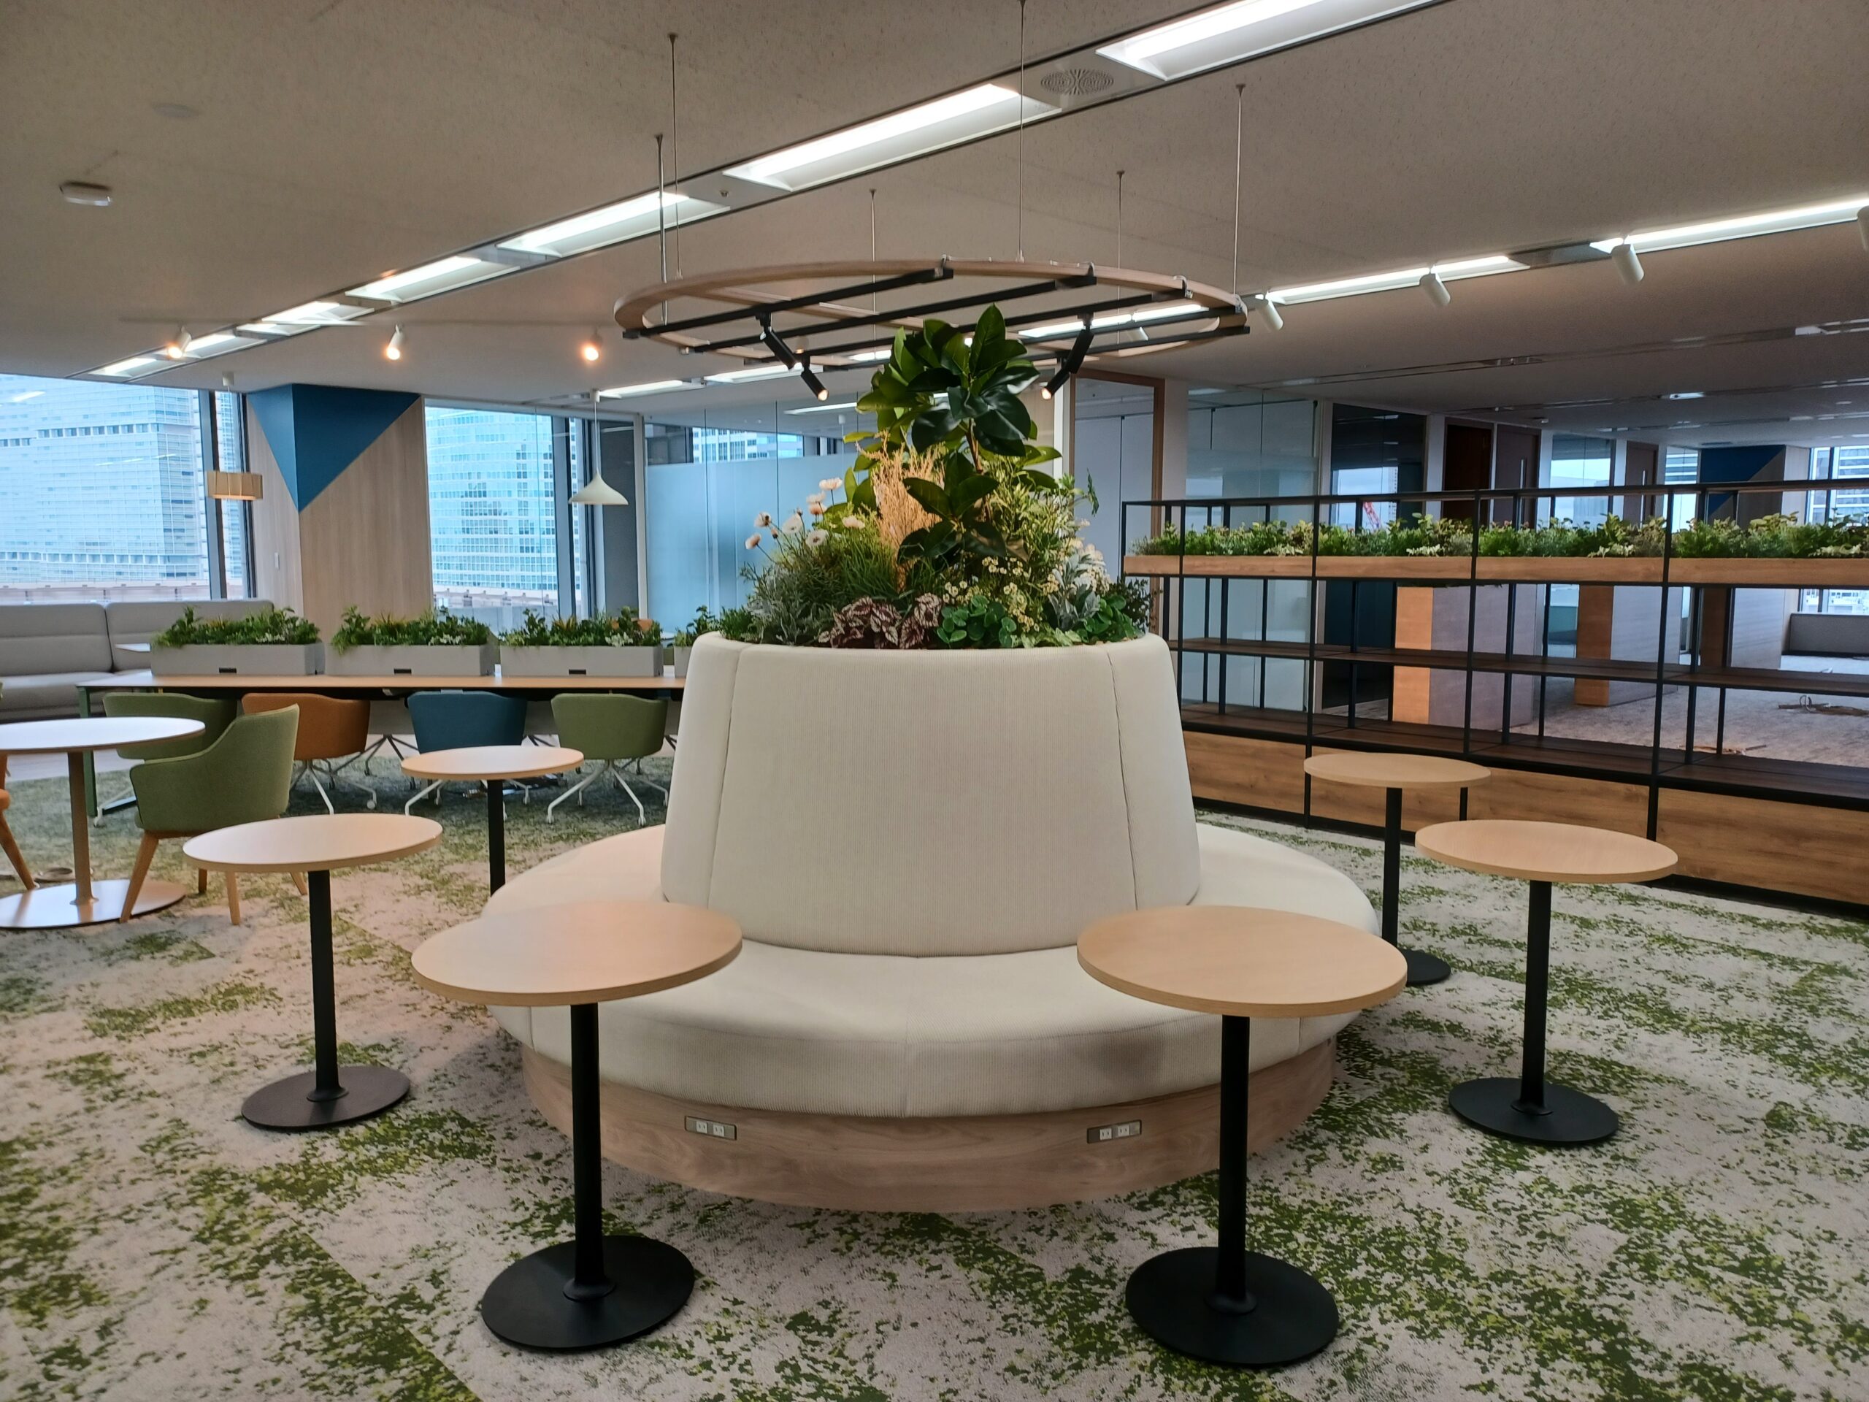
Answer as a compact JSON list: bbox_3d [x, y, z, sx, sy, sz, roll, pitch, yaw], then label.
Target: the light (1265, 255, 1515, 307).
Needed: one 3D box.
[{"bbox_3d":[2.125,-1.984,6.336,0.300,0.070,1.250,-6,9,-43],"label":"light"}]

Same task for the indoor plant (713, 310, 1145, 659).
[{"bbox_3d":[-0.003,-0.659,3.981,1.260,1.010,1.150,0,6,0],"label":"indoor plant"}]

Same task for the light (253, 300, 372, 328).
[{"bbox_3d":[-3.481,-2.117,7.431,1.220,0.070,0.300,6,9,44],"label":"light"}]

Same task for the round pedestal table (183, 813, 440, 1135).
[{"bbox_3d":[-1.600,0.703,3.534,0.602,0.708,0.602,0,6,0],"label":"round pedestal table"}]

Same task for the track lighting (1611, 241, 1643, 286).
[{"bbox_3d":[2.829,-1.782,5.503,0.080,0.100,0.180,8,-28,51],"label":"track lighting"}]

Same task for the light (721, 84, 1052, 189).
[{"bbox_3d":[-0.173,-1.750,4.199,1.220,0.070,0.300,6,9,44],"label":"light"}]

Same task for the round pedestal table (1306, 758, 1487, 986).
[{"bbox_3d":[1.585,0.578,4.671,0.602,0.708,0.602,0,6,0],"label":"round pedestal table"}]

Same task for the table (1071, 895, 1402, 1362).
[{"bbox_3d":[0.571,0.814,2.563,0.602,0.708,0.602,0,6,0],"label":"table"}]

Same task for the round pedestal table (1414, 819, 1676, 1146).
[{"bbox_3d":[1.554,0.720,3.480,0.606,0.710,0.606,0,6,0],"label":"round pedestal table"}]

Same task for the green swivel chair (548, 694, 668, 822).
[{"bbox_3d":[-1.755,0.272,7.357,0.600,0.710,0.570,1,6,6],"label":"green swivel chair"}]

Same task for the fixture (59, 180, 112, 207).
[{"bbox_3d":[-2.978,-1.773,4.737,0.165,0.045,0.165,6,9,44],"label":"fixture"}]

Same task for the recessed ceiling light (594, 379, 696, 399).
[{"bbox_3d":[-2.267,-2.485,10.711,1.220,0.070,0.300,6,9,44],"label":"recessed ceiling light"}]

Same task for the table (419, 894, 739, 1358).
[{"bbox_3d":[-0.675,0.813,2.620,0.606,0.710,0.606,0,6,0],"label":"table"}]

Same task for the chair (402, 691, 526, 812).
[{"bbox_3d":[-2.531,0.268,7.368,0.600,0.710,0.570,0,6,0],"label":"chair"}]

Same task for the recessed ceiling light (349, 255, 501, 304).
[{"bbox_3d":[-2.383,-1.994,6.348,1.220,0.070,0.300,6,9,44],"label":"recessed ceiling light"}]

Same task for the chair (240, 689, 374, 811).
[{"bbox_3d":[-3.400,0.272,7.347,0.600,0.710,0.570,1,6,4],"label":"chair"}]

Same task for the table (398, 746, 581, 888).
[{"bbox_3d":[-1.562,0.558,4.826,0.602,0.708,0.602,0,6,0],"label":"table"}]

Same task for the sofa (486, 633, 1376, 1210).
[{"bbox_3d":[-0.011,0.398,4.115,2.600,1.200,2.600,0,6,0],"label":"sofa"}]

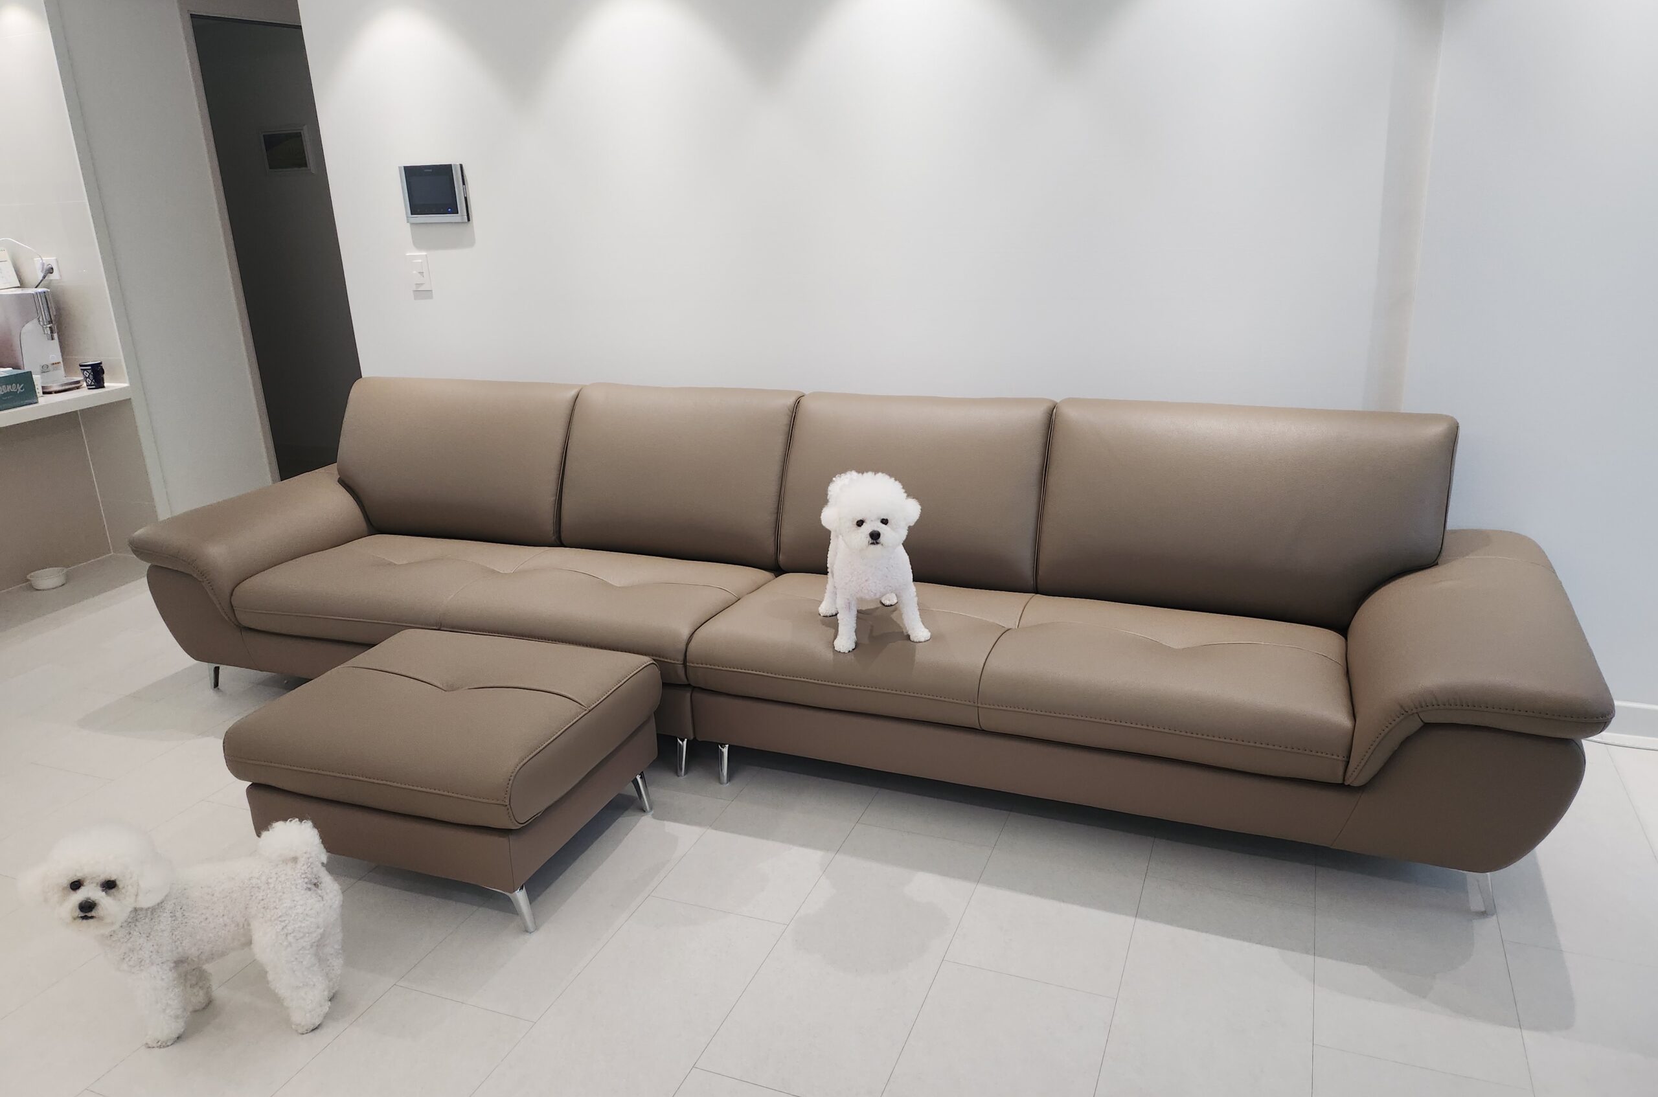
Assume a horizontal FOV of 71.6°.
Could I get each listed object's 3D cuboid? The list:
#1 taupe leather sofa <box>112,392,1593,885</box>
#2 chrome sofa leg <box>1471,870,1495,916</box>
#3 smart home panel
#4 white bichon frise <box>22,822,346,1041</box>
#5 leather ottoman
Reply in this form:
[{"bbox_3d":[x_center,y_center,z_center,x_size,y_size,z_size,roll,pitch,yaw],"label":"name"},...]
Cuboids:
[{"bbox_3d":[-0.163,0.058,3.061,3.650,0.816,0.923,5,20,22],"label":"taupe leather sofa"},{"bbox_3d":[1.274,0.654,2.238,0.058,0.131,0.061,5,20,22],"label":"chrome sofa leg"},{"bbox_3d":[-1.239,-1.118,3.624,0.244,0.169,0.041,5,20,22],"label":"smart home panel"},{"bbox_3d":[-1.109,0.687,2.041,0.490,0.410,0.220,-2,19,2],"label":"white bichon frise"},{"bbox_3d":[-0.808,0.485,2.585,0.701,0.416,0.625,5,20,22],"label":"leather ottoman"}]

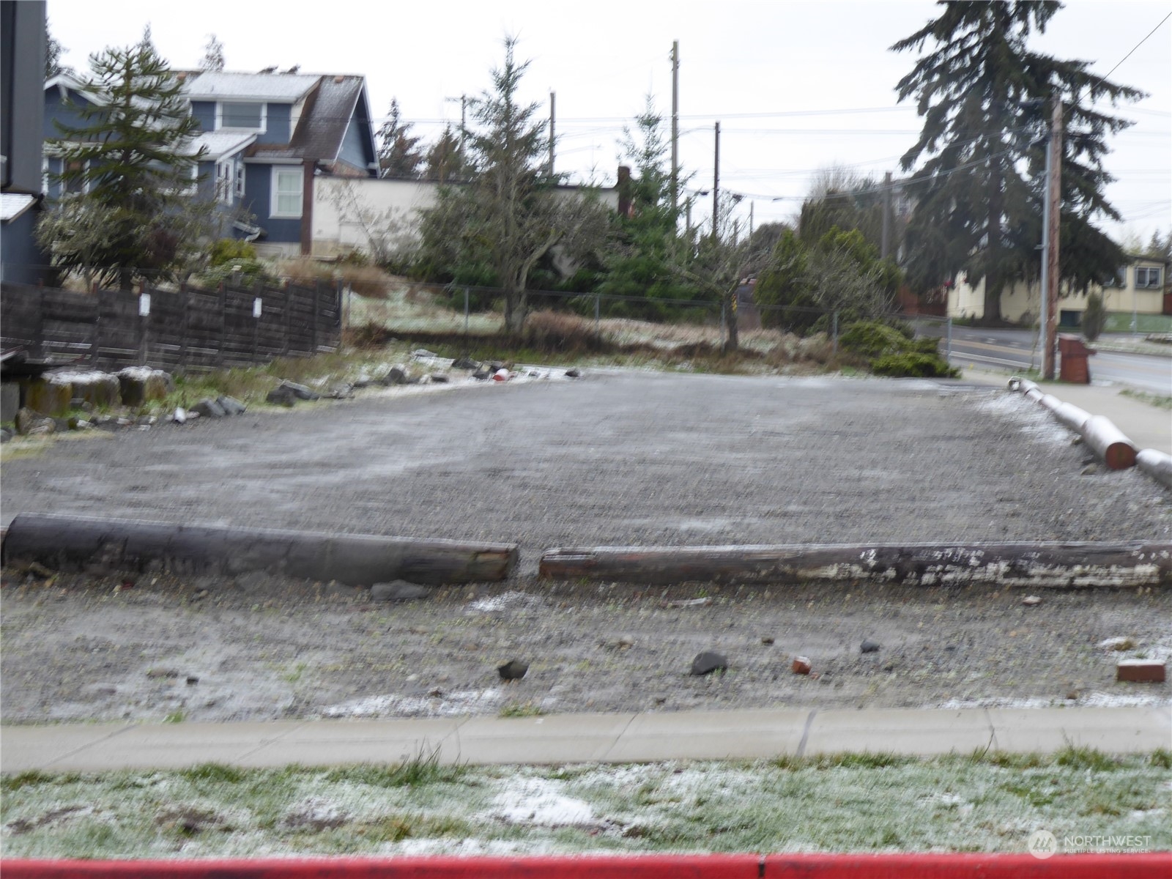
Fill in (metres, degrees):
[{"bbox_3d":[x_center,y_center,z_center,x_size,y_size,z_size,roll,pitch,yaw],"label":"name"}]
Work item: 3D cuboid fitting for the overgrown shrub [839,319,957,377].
[{"bbox_3d":[6.824,-1.991,55.500,2.500,1.200,1.900,2,2,7],"label":"overgrown shrub"}]

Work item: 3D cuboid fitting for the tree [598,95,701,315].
[{"bbox_3d":[1.629,-5.988,65.000,2.700,5.700,2.700,2,3,1],"label":"tree"}]

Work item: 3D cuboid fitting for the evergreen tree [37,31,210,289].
[{"bbox_3d":[-9.833,-5.910,54.000,3.500,5.400,3.500,2,2,7],"label":"evergreen tree"}]

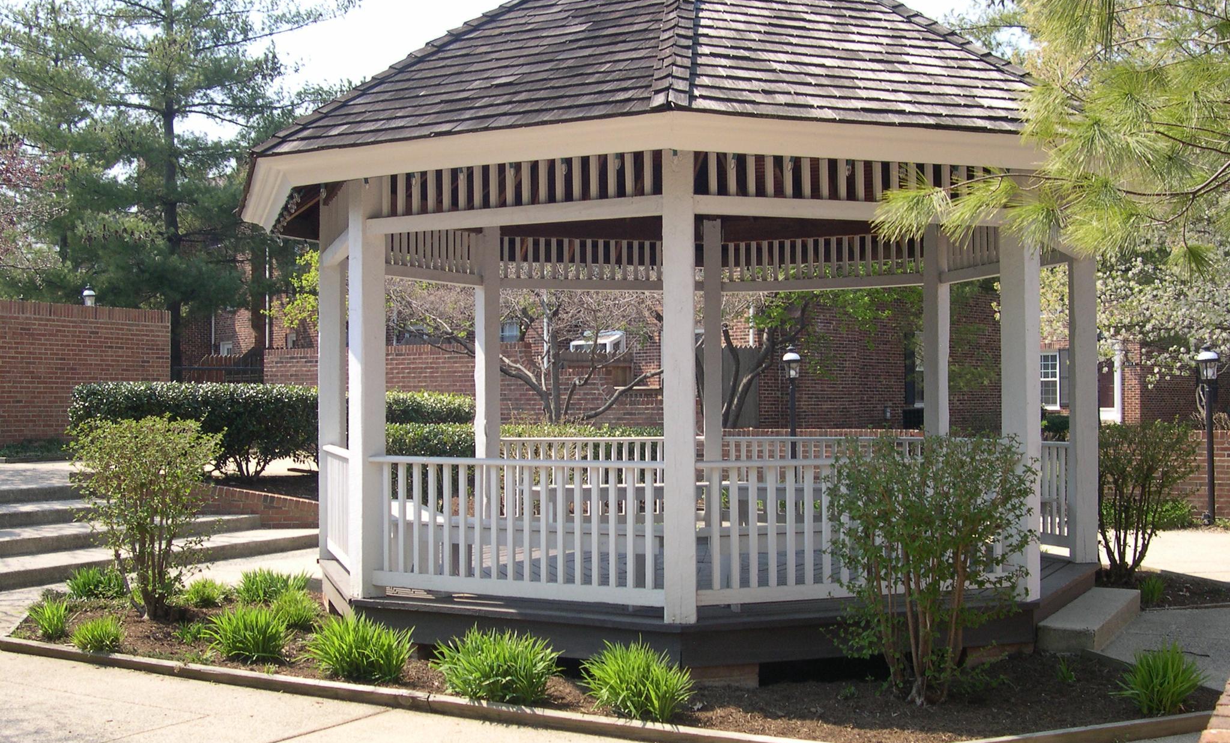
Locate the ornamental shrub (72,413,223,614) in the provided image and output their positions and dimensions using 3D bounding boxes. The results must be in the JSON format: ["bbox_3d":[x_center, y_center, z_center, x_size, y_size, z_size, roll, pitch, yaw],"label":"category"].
[{"bbox_3d":[-3.390,1.060,9.750,1.080,1.460,1.020,0,-1,0],"label":"ornamental shrub"}]

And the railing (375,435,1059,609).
[{"bbox_3d":[0.822,0.991,10.209,5.150,0.862,5.500,0,-1,6],"label":"railing"}]

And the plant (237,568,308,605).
[{"bbox_3d":[-2.485,1.530,9.823,0.520,0.260,0.480,0,-1,-14],"label":"plant"}]

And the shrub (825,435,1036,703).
[{"bbox_3d":[1.640,1.030,7.050,1.080,1.400,1.000,0,-1,0],"label":"shrub"}]

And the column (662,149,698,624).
[{"bbox_3d":[0.359,0.025,7.428,0.166,2.680,0.166,0,-1,6],"label":"column"}]

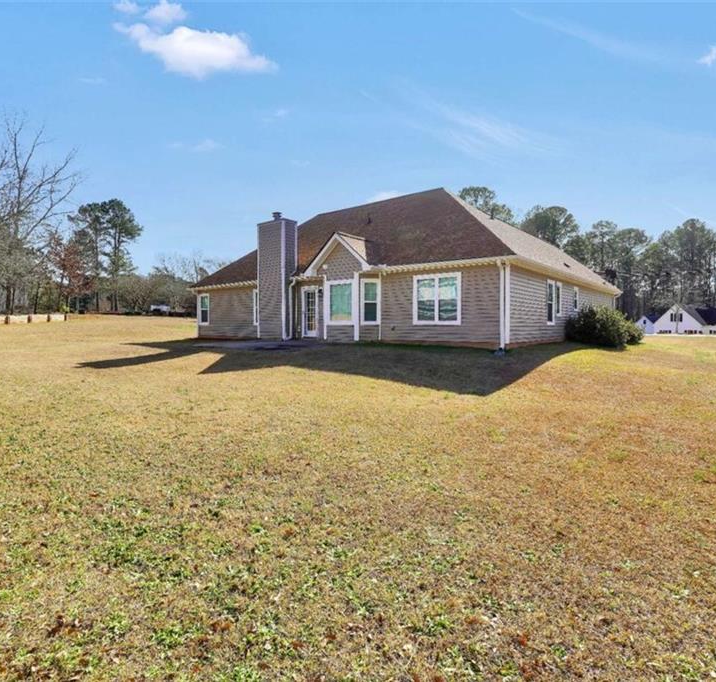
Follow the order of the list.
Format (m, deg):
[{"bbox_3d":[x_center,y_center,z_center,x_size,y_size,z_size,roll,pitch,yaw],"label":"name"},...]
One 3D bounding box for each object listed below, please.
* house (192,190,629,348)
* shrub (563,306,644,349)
[{"bbox_3d":[4.011,-3.656,26.125,18.300,6.950,21.000,2,3,39],"label":"house"},{"bbox_3d":[10.618,-0.580,18.423,2.500,1.750,3.200,2,3,39],"label":"shrub"}]

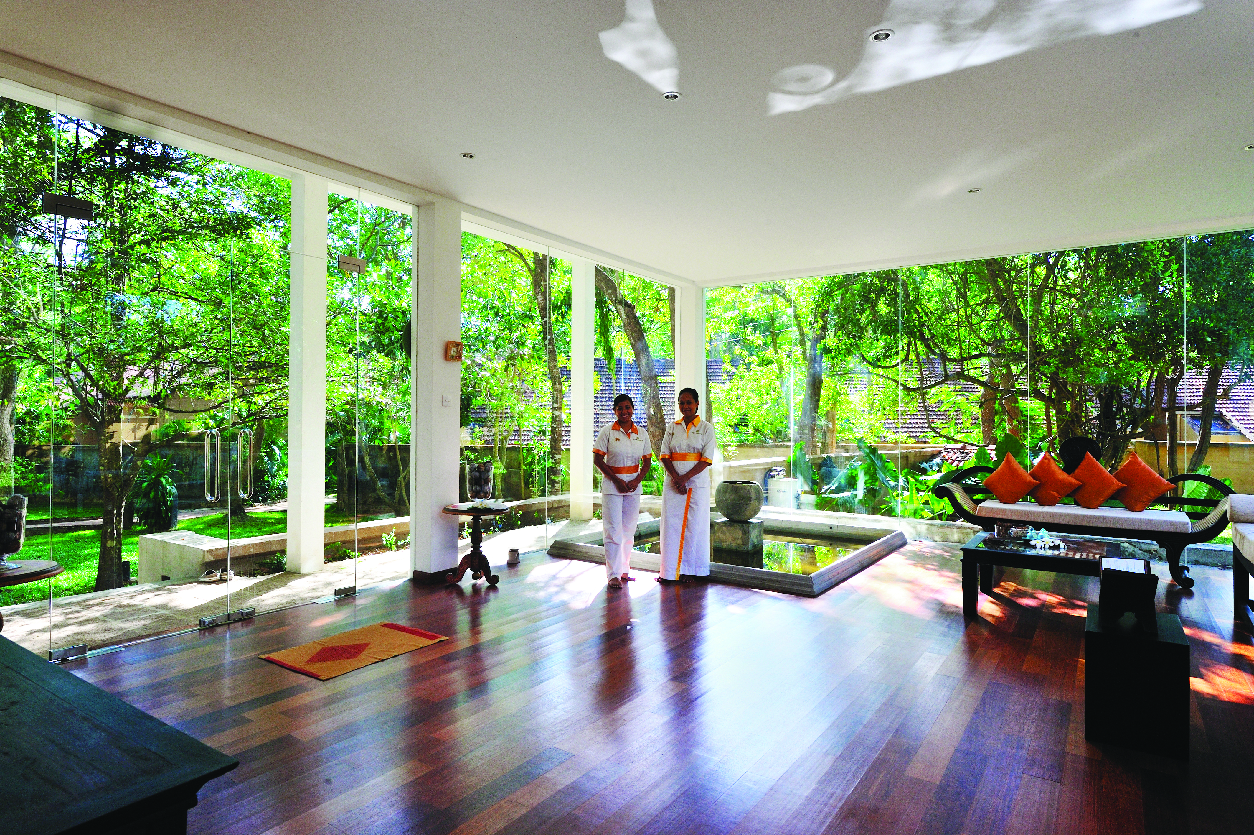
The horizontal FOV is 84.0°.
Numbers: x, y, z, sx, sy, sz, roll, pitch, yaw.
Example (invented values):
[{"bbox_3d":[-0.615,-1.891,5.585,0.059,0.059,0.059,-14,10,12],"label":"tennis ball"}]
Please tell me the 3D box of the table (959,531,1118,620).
[{"bbox_3d":[2.945,1.154,4.933,0.908,0.464,0.938,0,0,35],"label":"table"}]

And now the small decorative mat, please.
[{"bbox_3d":[-1.580,1.345,4.082,0.615,0.012,0.832,0,0,35],"label":"small decorative mat"}]

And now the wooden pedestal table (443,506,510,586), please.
[{"bbox_3d":[-1.238,1.048,5.690,0.556,0.617,0.556,0,0,0],"label":"wooden pedestal table"}]

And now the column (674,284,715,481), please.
[{"bbox_3d":[0.858,-0.182,9.389,0.303,3.127,0.283,0,0,35],"label":"column"}]

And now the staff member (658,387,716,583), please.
[{"bbox_3d":[0.511,0.558,5.942,0.479,1.619,0.353,0,0,7],"label":"staff member"}]

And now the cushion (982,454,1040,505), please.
[{"bbox_3d":[3.796,0.598,6.872,0.501,0.496,0.160,0,-12,42],"label":"cushion"}]

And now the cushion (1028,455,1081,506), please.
[{"bbox_3d":[4.074,0.590,6.676,0.501,0.496,0.160,0,-12,42],"label":"cushion"}]

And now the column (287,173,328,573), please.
[{"bbox_3d":[-2.882,-0.373,6.279,0.233,3.502,0.222,0,0,35],"label":"column"}]

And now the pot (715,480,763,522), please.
[{"bbox_3d":[1.169,0.879,7.283,0.502,0.409,0.502,0,0,0],"label":"pot"}]

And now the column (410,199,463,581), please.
[{"bbox_3d":[-1.612,-0.202,5.866,0.278,3.113,0.292,0,0,35],"label":"column"}]

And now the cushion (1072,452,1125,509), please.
[{"bbox_3d":[4.352,0.585,6.480,0.501,0.496,0.160,0,-12,42],"label":"cushion"}]

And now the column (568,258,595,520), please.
[{"bbox_3d":[-0.596,-0.380,9.286,0.207,3.481,0.207,0,0,35],"label":"column"}]

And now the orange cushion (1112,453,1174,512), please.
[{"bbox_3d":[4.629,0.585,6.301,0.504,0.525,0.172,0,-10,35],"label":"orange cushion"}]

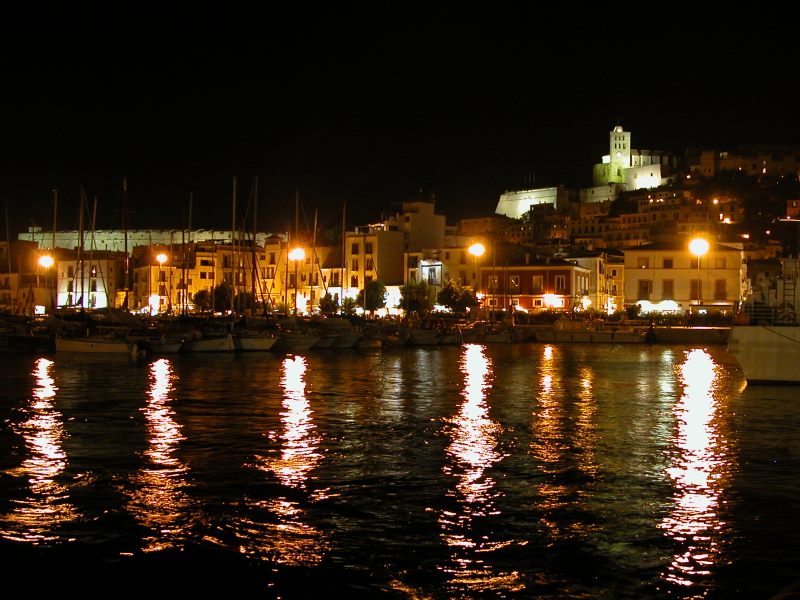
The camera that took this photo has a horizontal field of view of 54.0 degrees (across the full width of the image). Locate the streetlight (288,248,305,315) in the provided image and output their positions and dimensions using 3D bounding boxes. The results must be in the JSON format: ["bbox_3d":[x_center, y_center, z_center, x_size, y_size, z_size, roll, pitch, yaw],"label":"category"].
[{"bbox_3d":[-15.340,-2.310,117.000,1.800,10.400,0.800,0,0,0],"label":"streetlight"}]

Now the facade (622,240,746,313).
[{"bbox_3d":[39.600,-2.900,114.000,17.000,11.500,9.000,0,0,0],"label":"facade"}]

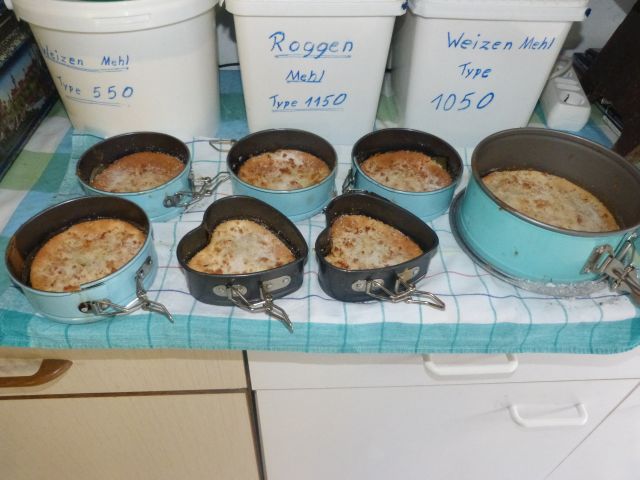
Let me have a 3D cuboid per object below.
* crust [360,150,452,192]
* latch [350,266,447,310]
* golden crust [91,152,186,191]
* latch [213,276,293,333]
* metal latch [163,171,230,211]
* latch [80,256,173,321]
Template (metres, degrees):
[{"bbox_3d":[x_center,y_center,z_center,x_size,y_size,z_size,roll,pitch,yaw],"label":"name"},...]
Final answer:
[{"bbox_3d":[0.099,-0.073,0.554,0.108,0.022,0.108,4,44,0],"label":"crust"},{"bbox_3d":[0.071,0.052,0.424,0.071,0.020,0.048,-13,47,-16],"label":"latch"},{"bbox_3d":[-0.204,-0.070,0.541,0.104,0.022,0.104,2,44,-2],"label":"golden crust"},{"bbox_3d":[-0.056,0.060,0.408,0.071,0.021,0.057,-10,46,-13],"label":"latch"},{"bbox_3d":[-0.138,-0.058,0.521,0.043,0.020,0.073,14,45,11],"label":"metal latch"},{"bbox_3d":[-0.157,0.054,0.408,0.064,0.021,0.076,29,50,24],"label":"latch"}]

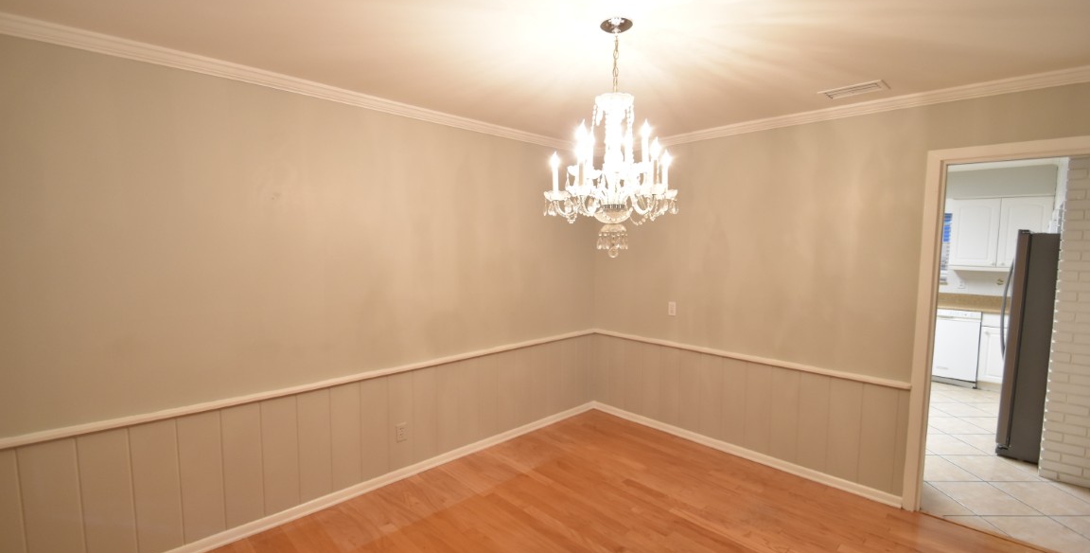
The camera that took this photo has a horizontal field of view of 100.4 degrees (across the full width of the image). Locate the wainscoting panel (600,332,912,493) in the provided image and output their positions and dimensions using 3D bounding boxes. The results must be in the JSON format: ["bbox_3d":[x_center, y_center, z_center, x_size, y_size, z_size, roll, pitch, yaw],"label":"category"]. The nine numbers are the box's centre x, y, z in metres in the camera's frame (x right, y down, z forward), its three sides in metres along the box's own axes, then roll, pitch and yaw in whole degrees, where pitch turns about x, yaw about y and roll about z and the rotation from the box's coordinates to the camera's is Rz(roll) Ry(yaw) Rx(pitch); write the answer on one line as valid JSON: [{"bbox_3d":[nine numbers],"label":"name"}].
[{"bbox_3d":[1.291,0.925,3.503,0.030,0.690,2.400,-3,6,-44],"label":"wainscoting panel"}]

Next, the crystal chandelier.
[{"bbox_3d":[0.269,-0.535,1.802,0.540,0.910,0.540,1,4,0],"label":"crystal chandelier"}]

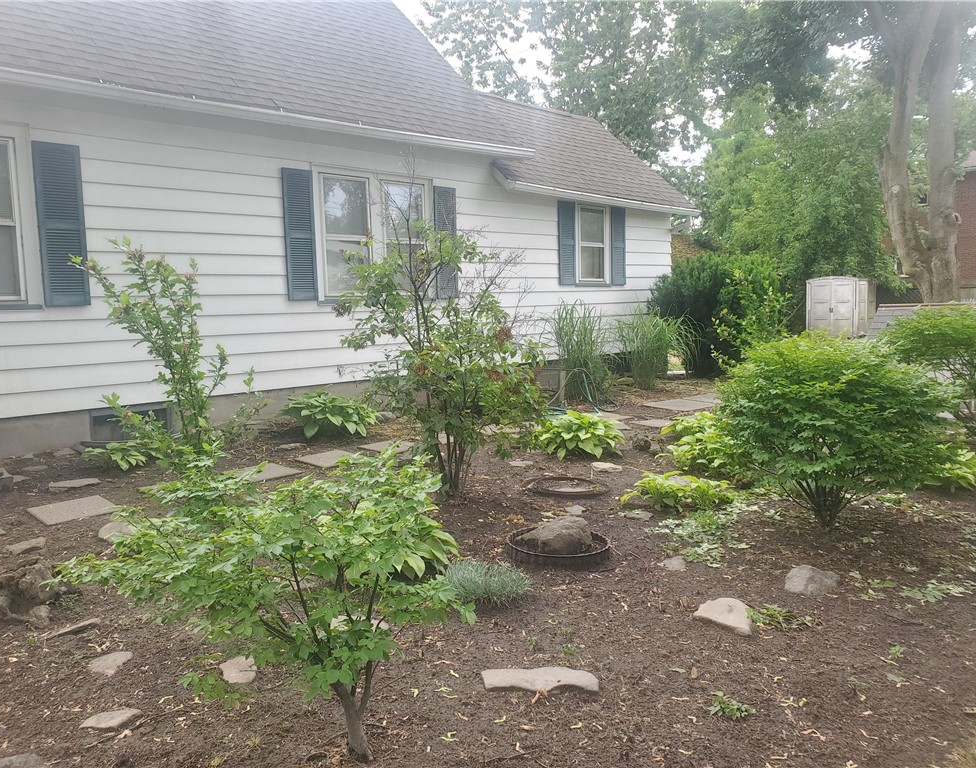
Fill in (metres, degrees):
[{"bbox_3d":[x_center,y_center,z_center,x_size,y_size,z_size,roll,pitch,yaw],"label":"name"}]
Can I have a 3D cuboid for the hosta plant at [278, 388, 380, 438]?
[{"bbox_3d":[-1.577,0.262,7.650,0.930,0.420,0.850,-1,6,0],"label":"hosta plant"}]

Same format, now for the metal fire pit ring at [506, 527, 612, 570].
[{"bbox_3d":[0.365,0.854,3.930,0.530,0.085,0.530,-1,6,0],"label":"metal fire pit ring"}]

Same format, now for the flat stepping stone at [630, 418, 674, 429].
[{"bbox_3d":[1.662,0.413,7.748,0.400,0.045,0.380,-6,8,-38],"label":"flat stepping stone"}]

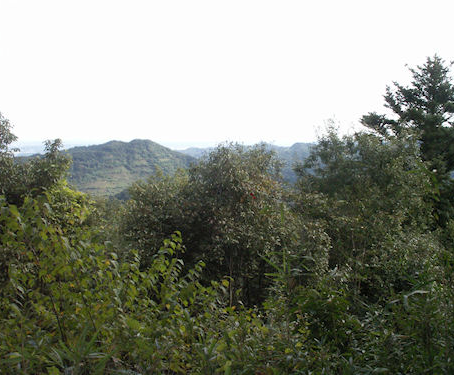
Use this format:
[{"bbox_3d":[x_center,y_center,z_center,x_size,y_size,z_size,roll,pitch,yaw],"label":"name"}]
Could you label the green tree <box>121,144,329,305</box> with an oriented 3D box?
[{"bbox_3d":[-0.020,0.720,10.300,3.850,3.050,3.200,0,5,0],"label":"green tree"}]

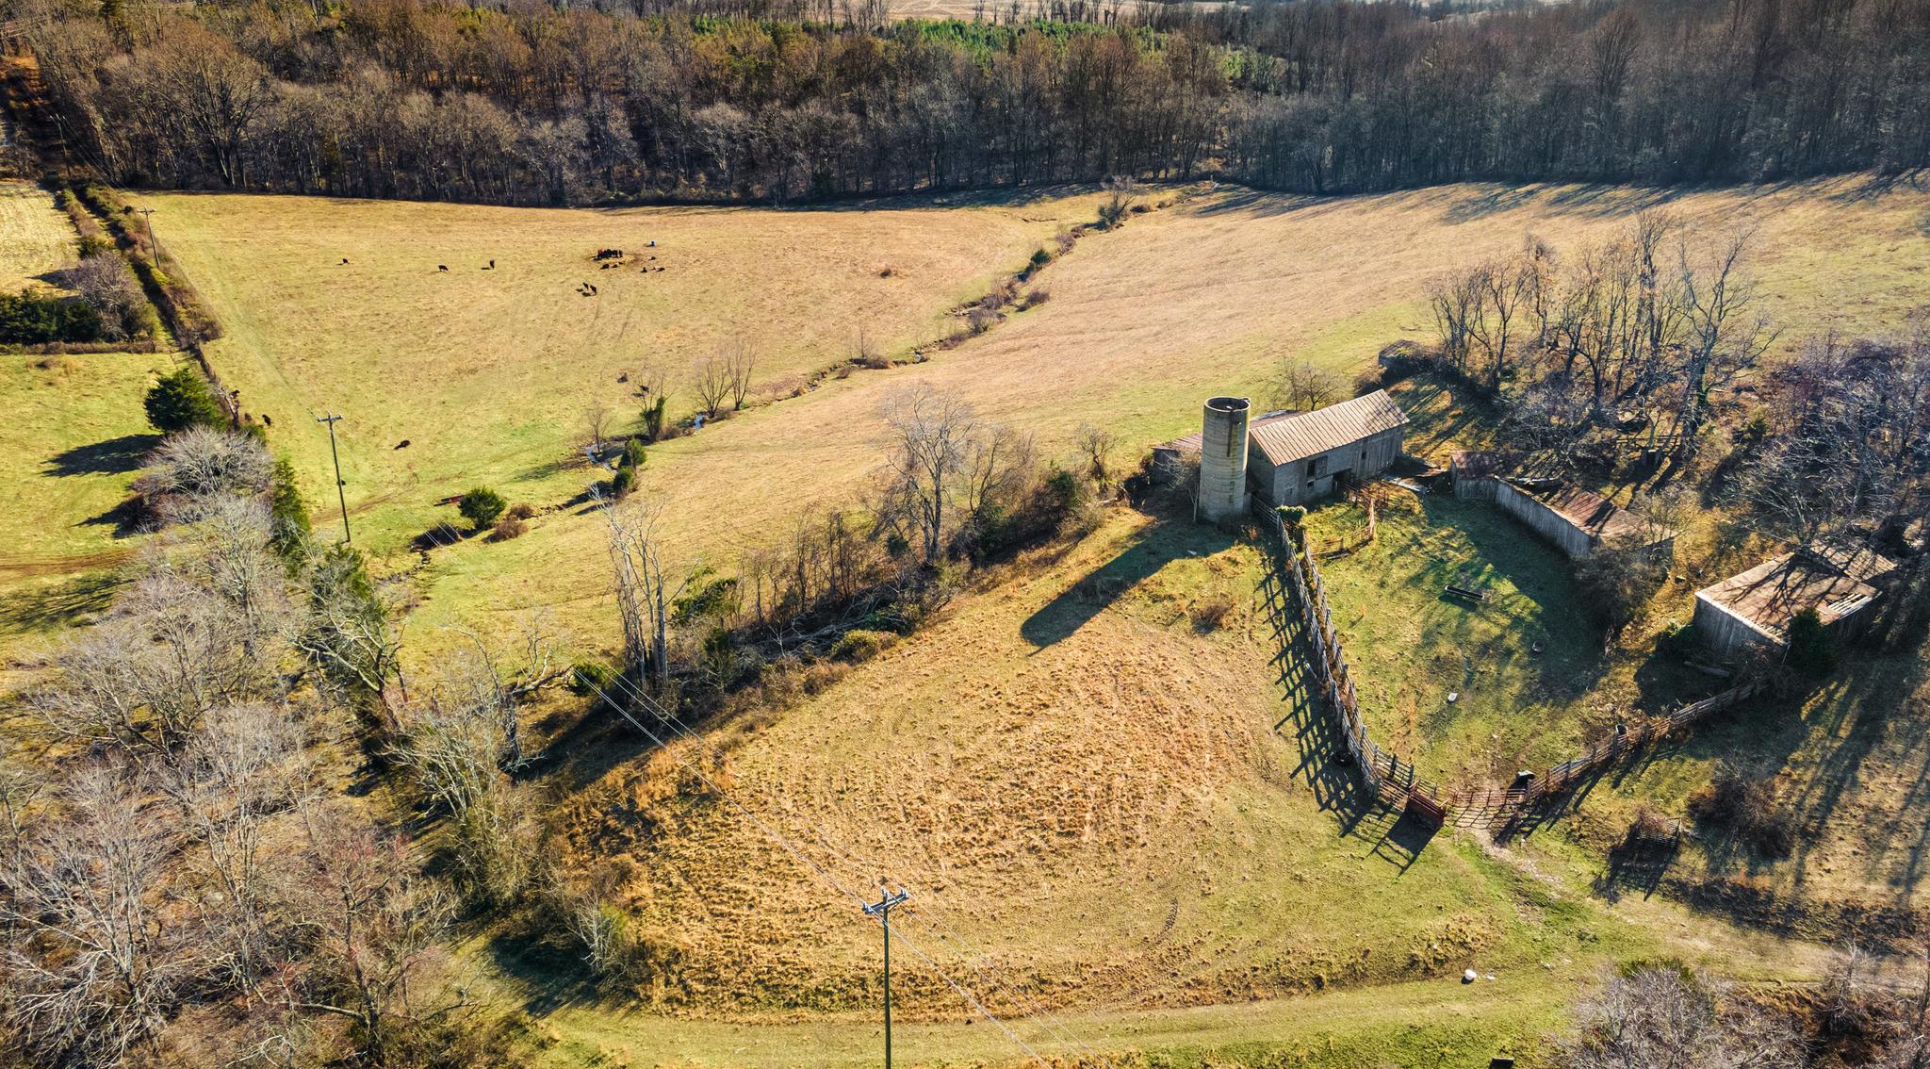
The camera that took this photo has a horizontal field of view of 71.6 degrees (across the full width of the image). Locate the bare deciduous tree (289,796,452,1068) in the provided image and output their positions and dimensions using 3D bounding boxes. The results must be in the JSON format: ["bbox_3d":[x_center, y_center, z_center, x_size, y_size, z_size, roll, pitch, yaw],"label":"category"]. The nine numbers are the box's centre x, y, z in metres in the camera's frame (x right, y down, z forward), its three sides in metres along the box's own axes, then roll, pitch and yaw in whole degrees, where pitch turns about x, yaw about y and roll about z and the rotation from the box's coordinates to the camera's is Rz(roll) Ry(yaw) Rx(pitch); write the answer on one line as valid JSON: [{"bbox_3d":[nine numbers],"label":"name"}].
[{"bbox_3d":[-27.792,19.233,63.217,6.629,14.912,6.298,0,24,0],"label":"bare deciduous tree"}]

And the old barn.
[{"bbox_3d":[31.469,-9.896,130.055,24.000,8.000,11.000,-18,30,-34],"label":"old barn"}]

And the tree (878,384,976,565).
[{"bbox_3d":[-3.123,-4.744,111.426,8.118,15.941,7.712,0,24,0],"label":"tree"}]

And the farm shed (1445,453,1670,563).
[{"bbox_3d":[51.503,-3.198,118.623,10.500,3.200,20.000,-5,25,-11],"label":"farm shed"}]

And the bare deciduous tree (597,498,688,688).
[{"bbox_3d":[-22.956,4.328,95.971,5.903,15.125,5.608,0,24,0],"label":"bare deciduous tree"}]

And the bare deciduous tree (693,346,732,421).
[{"bbox_3d":[-30.995,-18.563,164.160,4.564,8.729,4.336,0,24,0],"label":"bare deciduous tree"}]

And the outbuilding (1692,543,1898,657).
[{"bbox_3d":[62.828,4.862,100.770,16.500,3.000,7.400,-15,28,-30],"label":"outbuilding"}]

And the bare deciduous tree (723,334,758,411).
[{"bbox_3d":[-27.831,-20.164,166.262,4.265,9.917,4.052,0,24,0],"label":"bare deciduous tree"}]

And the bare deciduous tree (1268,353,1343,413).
[{"bbox_3d":[37.813,-16.676,148.879,8.000,7.400,7.599,0,24,0],"label":"bare deciduous tree"}]

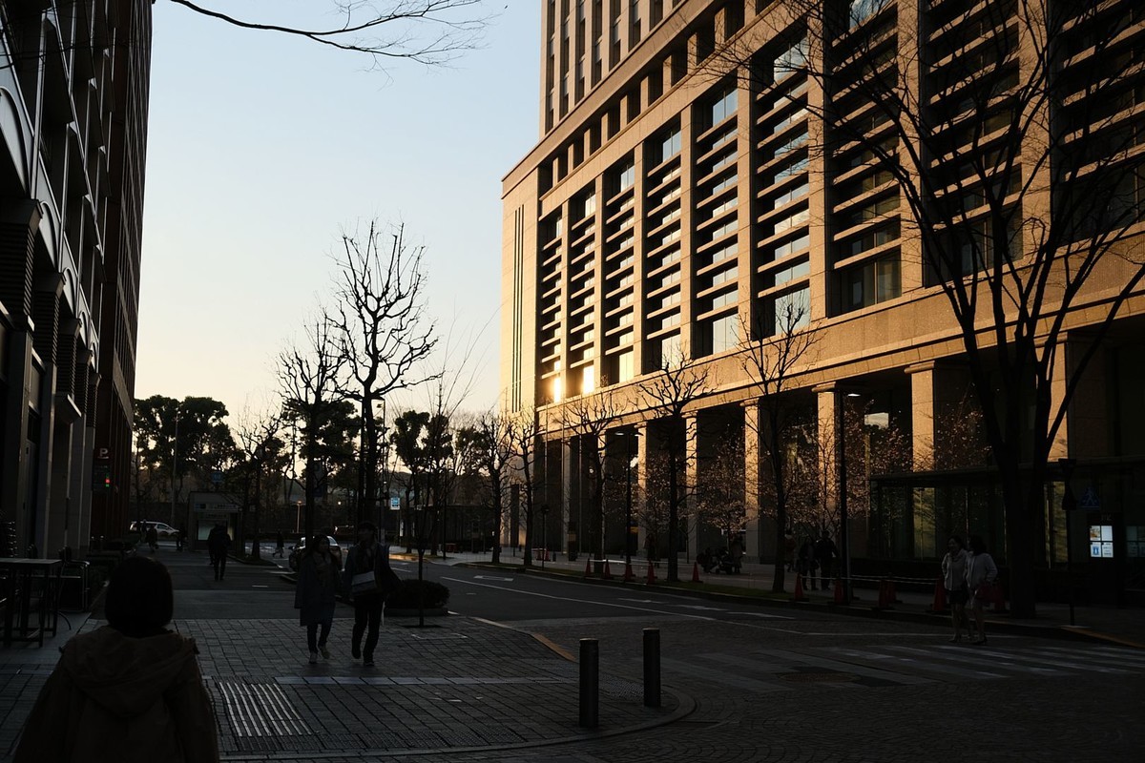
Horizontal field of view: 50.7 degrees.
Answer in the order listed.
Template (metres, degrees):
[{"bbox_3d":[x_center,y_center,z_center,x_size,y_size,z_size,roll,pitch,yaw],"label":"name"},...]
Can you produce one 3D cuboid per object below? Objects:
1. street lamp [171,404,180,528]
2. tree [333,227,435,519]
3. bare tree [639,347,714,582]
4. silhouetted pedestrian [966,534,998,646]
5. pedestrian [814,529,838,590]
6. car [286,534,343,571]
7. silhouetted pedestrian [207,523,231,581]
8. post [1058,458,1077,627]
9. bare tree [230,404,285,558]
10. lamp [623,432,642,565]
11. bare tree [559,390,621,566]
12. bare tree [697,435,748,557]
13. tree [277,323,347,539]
[{"bbox_3d":[-36.986,8.657,112.750,0.500,12.400,1.300,1,-7,-6],"label":"street lamp"},{"bbox_3d":[-4.914,0.594,31.673,2.500,9.900,2.600,3,-7,-19],"label":"tree"},{"bbox_3d":[3.293,2.677,38.442,2.350,7.300,2.350,1,-7,0],"label":"bare tree"},{"bbox_3d":[6.084,3.113,18.099,0.420,1.630,0.460,5,-8,-30],"label":"silhouetted pedestrian"},{"bbox_3d":[7.241,5.103,34.603,0.620,1.710,0.420,3,-7,-18],"label":"pedestrian"},{"bbox_3d":[-10.631,7.059,50.087,1.750,1.430,4.600,3,-7,-19],"label":"car"},{"bbox_3d":[-10.552,5.122,36.404,0.540,1.720,0.400,3,-7,-19],"label":"silhouetted pedestrian"},{"bbox_3d":[9.460,3.055,23.065,0.420,3.140,0.130,3,-7,-19],"label":"post"},{"bbox_3d":[-16.892,5.337,64.932,2.700,8.410,2.700,3,-7,-19],"label":"bare tree"},{"bbox_3d":[2.269,4.498,44.240,0.750,5.330,0.300,3,-7,-19],"label":"lamp"},{"bbox_3d":[0.808,3.796,45.917,2.300,6.900,2.300,1,-7,0],"label":"bare tree"},{"bbox_3d":[7.526,5.842,60.139,2.500,6.620,2.500,0,-7,0],"label":"bare tree"},{"bbox_3d":[-9.177,2.263,42.658,2.400,9.200,2.400,3,-7,-19],"label":"tree"}]

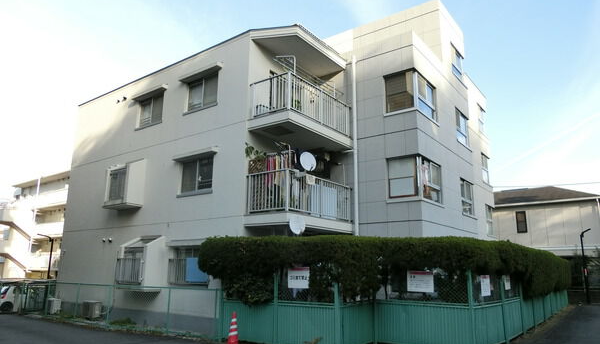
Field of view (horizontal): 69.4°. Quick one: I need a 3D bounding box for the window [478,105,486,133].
[{"bbox_3d":[9.875,-2.697,23.369,0.120,1.545,1.670,-9,-16,36],"label":"window"}]

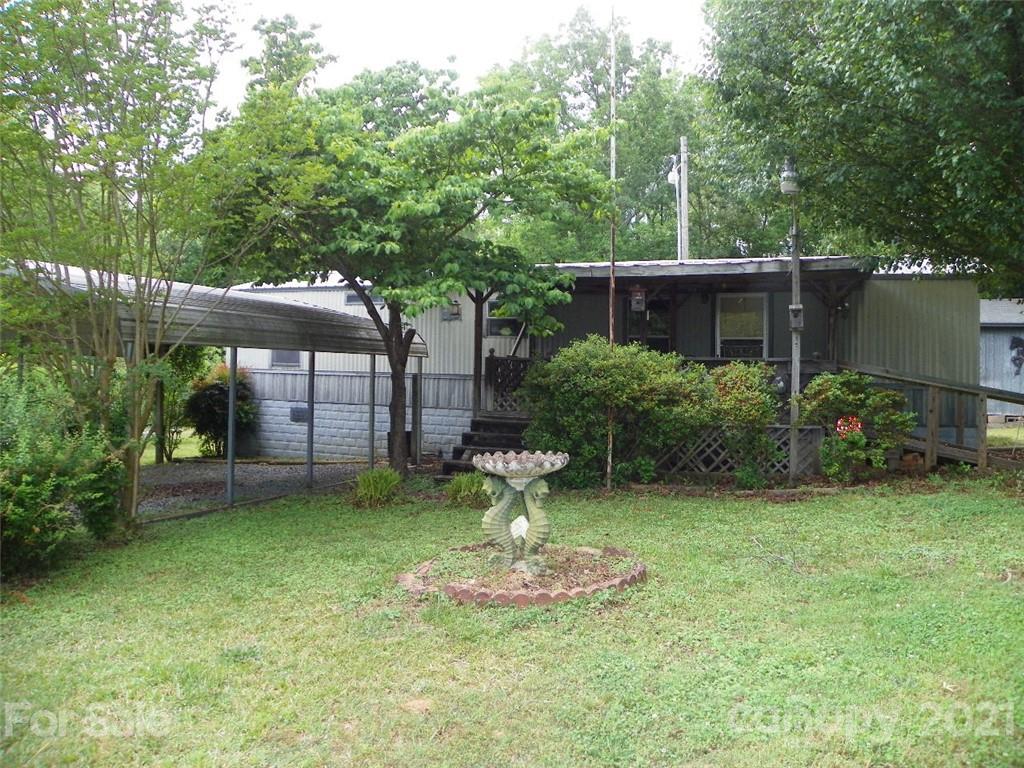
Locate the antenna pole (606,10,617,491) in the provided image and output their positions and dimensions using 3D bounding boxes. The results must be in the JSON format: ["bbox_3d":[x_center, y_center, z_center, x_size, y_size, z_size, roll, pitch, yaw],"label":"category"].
[{"bbox_3d":[1.249,-1.672,9.707,0.060,6.045,0.060,0,1,0],"label":"antenna pole"}]

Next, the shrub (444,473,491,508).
[{"bbox_3d":[-0.515,1.221,8.900,0.550,0.420,0.520,0,2,0],"label":"shrub"}]

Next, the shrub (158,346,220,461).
[{"bbox_3d":[-6.793,0.411,16.200,1.200,2.400,1.150,1,1,23],"label":"shrub"}]

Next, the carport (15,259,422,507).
[{"bbox_3d":[-5.302,-0.145,11.652,5.900,3.000,6.400,1,1,22],"label":"carport"}]

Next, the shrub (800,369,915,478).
[{"bbox_3d":[4.425,0.557,9.850,1.500,1.400,1.300,1,2,24],"label":"shrub"}]

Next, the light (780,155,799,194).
[{"bbox_3d":[3.549,-2.657,9.800,0.250,0.480,0.280,1,2,21],"label":"light"}]

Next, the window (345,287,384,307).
[{"bbox_3d":[-2.976,-1.749,15.550,0.960,0.360,0.100,1,2,21],"label":"window"}]

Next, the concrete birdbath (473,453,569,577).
[{"bbox_3d":[0.058,0.867,5.250,0.650,0.790,0.650,0,2,0],"label":"concrete birdbath"}]

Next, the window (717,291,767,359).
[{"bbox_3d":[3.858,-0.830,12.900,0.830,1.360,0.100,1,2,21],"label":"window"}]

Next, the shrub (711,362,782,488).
[{"bbox_3d":[2.973,0.513,9.750,0.850,1.530,0.850,1,1,23],"label":"shrub"}]

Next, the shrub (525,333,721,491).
[{"bbox_3d":[1.399,0.348,10.100,2.300,1.870,1.700,1,1,23],"label":"shrub"}]

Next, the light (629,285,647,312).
[{"bbox_3d":[1.762,-1.201,10.800,0.240,0.380,0.220,1,1,23],"label":"light"}]

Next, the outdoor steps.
[{"bbox_3d":[-0.312,1.000,11.790,1.250,0.820,1.500,1,2,21],"label":"outdoor steps"}]

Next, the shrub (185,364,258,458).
[{"bbox_3d":[-5.855,0.554,15.500,1.480,1.870,1.400,0,2,-21],"label":"shrub"}]

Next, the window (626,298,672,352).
[{"bbox_3d":[2.288,-0.890,12.800,0.800,1.100,0.100,1,1,23],"label":"window"}]

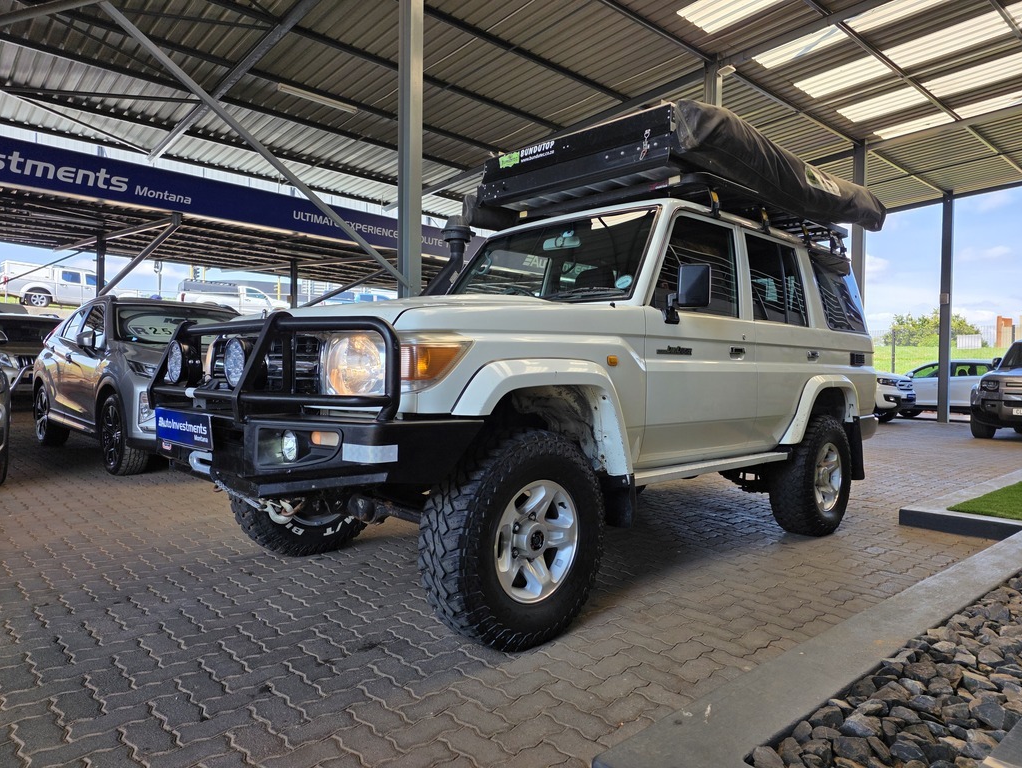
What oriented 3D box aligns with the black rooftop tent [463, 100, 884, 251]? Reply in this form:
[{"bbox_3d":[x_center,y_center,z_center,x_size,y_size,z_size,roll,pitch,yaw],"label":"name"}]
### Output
[{"bbox_3d":[1.224,-1.189,4.731,2.610,0.480,1.740,0,1,-43],"label":"black rooftop tent"}]

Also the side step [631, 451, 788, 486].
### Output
[{"bbox_3d":[0.978,0.408,3.374,1.500,0.060,0.150,1,1,-45],"label":"side step"}]

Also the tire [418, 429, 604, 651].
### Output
[{"bbox_3d":[0.024,0.563,2.515,0.268,0.770,0.775,2,1,45],"label":"tire"}]

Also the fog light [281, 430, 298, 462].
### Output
[{"bbox_3d":[-0.705,0.204,2.236,0.055,0.104,0.100,0,1,-43],"label":"fog light"}]

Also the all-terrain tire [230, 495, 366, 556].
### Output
[{"bbox_3d":[-1.091,0.538,3.724,0.800,0.800,0.270,0,1,-43],"label":"all-terrain tire"}]

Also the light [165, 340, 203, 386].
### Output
[{"bbox_3d":[-1.329,-0.085,2.773,0.088,0.183,0.180,0,1,-43],"label":"light"}]

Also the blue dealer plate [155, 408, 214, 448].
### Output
[{"bbox_3d":[-1.199,0.156,2.471,0.020,0.117,0.587,0,1,-43],"label":"blue dealer plate"}]

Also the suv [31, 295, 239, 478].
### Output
[{"bbox_3d":[-3.753,-0.090,7.426,4.405,1.685,1.805,2,1,45],"label":"suv"}]

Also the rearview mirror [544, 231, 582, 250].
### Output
[{"bbox_3d":[0.289,-0.803,3.814,0.225,0.085,0.065,1,0,27],"label":"rearview mirror"}]

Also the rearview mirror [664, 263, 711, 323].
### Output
[{"bbox_3d":[0.808,-0.408,3.092,0.110,0.255,0.225,0,1,-43],"label":"rearview mirror"}]

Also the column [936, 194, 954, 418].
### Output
[{"bbox_3d":[9.755,-1.725,15.340,0.190,5.206,0.190,0,1,-41],"label":"column"}]

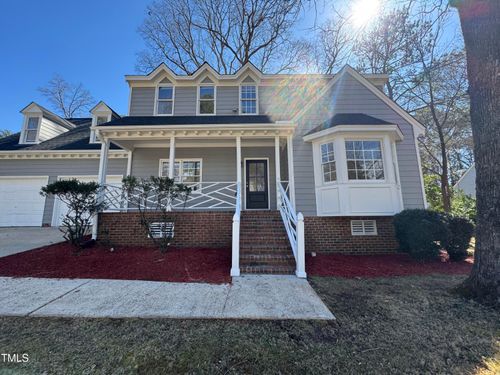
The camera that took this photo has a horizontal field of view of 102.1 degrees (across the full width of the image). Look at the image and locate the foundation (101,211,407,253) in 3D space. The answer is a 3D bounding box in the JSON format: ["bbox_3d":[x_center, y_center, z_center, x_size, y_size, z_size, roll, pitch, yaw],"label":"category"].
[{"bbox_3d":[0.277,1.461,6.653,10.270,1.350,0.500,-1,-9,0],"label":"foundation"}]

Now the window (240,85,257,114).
[{"bbox_3d":[-0.066,-3.725,8.538,0.700,1.390,0.140,-1,-9,0],"label":"window"}]

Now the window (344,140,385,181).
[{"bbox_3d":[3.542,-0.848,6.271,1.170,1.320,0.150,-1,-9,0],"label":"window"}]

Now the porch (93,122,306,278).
[{"bbox_3d":[-1.819,-0.046,6.261,6.770,4.410,3.550,-1,-9,0],"label":"porch"}]

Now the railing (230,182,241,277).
[{"bbox_3d":[-0.324,0.839,5.436,0.200,2.370,2.200,-1,-9,0],"label":"railing"}]

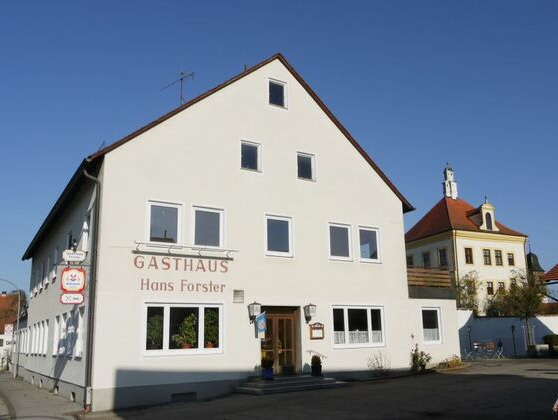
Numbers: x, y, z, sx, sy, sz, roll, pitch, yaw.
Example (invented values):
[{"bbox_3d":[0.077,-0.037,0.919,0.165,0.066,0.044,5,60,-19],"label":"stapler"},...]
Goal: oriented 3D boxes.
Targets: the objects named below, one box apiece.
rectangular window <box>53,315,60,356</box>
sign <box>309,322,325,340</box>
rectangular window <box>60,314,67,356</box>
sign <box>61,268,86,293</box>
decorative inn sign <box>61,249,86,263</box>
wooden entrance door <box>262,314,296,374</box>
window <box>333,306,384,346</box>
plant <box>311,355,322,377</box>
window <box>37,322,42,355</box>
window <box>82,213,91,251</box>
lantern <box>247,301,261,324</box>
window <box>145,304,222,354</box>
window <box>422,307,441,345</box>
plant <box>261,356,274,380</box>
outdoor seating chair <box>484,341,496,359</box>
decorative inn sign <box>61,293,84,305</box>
[{"bbox_3d":[-8.312,4.678,17.559,0.140,1.460,1.150,8,-18,-32],"label":"rectangular window"},{"bbox_3d":[1.372,4.338,16.774,0.639,0.592,0.100,8,-18,-32],"label":"sign"},{"bbox_3d":[-7.496,4.316,16.354,0.140,1.460,1.150,8,-18,-32],"label":"rectangular window"},{"bbox_3d":[-6.203,2.133,14.176,0.669,0.730,0.100,8,-18,-32],"label":"sign"},{"bbox_3d":[-5.980,1.354,13.734,0.620,0.350,0.090,8,-18,-32],"label":"decorative inn sign"},{"bbox_3d":[-0.061,4.645,16.221,1.530,2.053,0.100,8,-18,-32],"label":"wooden entrance door"},{"bbox_3d":[2.893,4.190,16.835,2.380,1.440,0.150,7,-17,-30],"label":"window"},{"bbox_3d":[1.256,5.208,15.693,0.359,0.681,0.359,-2,-15,0],"label":"plant"},{"bbox_3d":[-10.951,5.835,21.461,0.140,1.430,1.120,8,-18,-32],"label":"window"},{"bbox_3d":[-6.165,0.726,15.047,0.140,1.350,1.150,8,-18,-32],"label":"window"},{"bbox_3d":[-0.799,3.359,15.420,0.380,0.695,0.420,8,-18,-32],"label":"lantern"},{"bbox_3d":[-2.723,3.447,13.597,2.380,1.440,0.150,7,-17,-30],"label":"window"},{"bbox_3d":[6.583,4.987,20.173,1.165,1.494,0.130,8,-18,-32],"label":"window"},{"bbox_3d":[-0.350,4.923,14.583,0.376,0.686,0.376,-2,-15,0],"label":"plant"},{"bbox_3d":[9.817,6.497,21.891,0.460,0.860,0.500,-8,-17,22],"label":"outdoor seating chair"},{"bbox_3d":[-6.176,2.663,14.036,0.662,0.313,0.100,8,-18,-32],"label":"decorative inn sign"}]

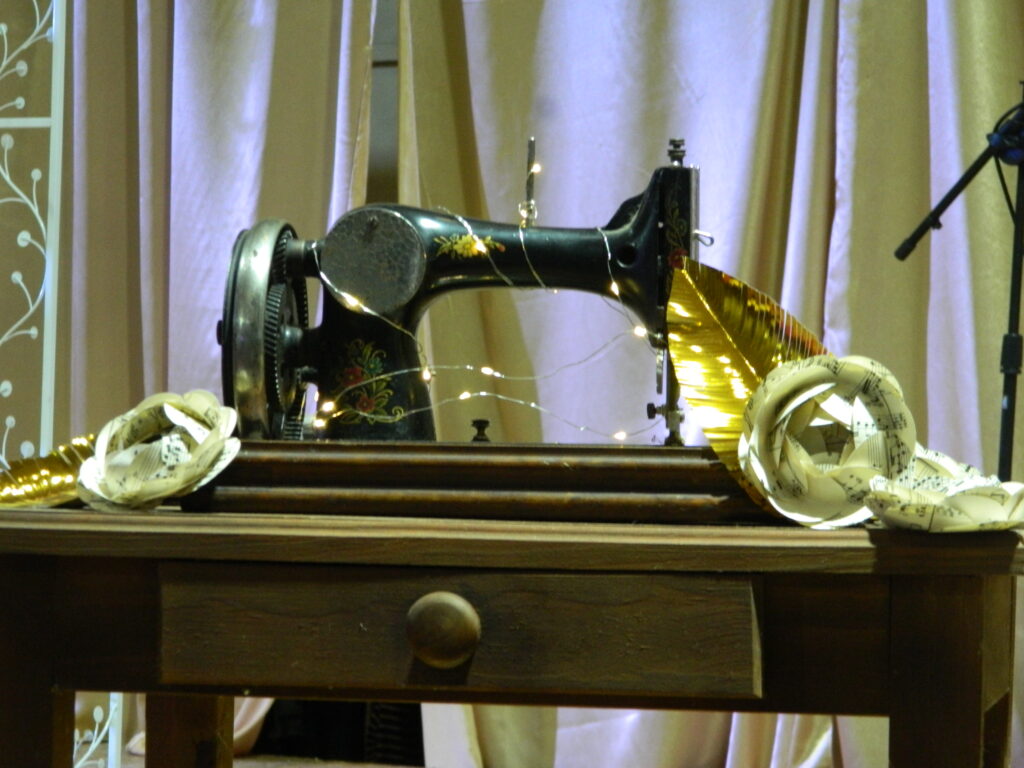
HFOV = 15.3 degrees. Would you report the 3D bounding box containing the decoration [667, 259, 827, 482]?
[{"bbox_3d":[0.166,-0.005,2.640,0.108,0.188,0.045,-35,-12,1],"label":"decoration"}]

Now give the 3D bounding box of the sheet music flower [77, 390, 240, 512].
[{"bbox_3d":[-0.250,0.049,2.700,0.112,0.058,0.112,-10,39,23],"label":"sheet music flower"}]

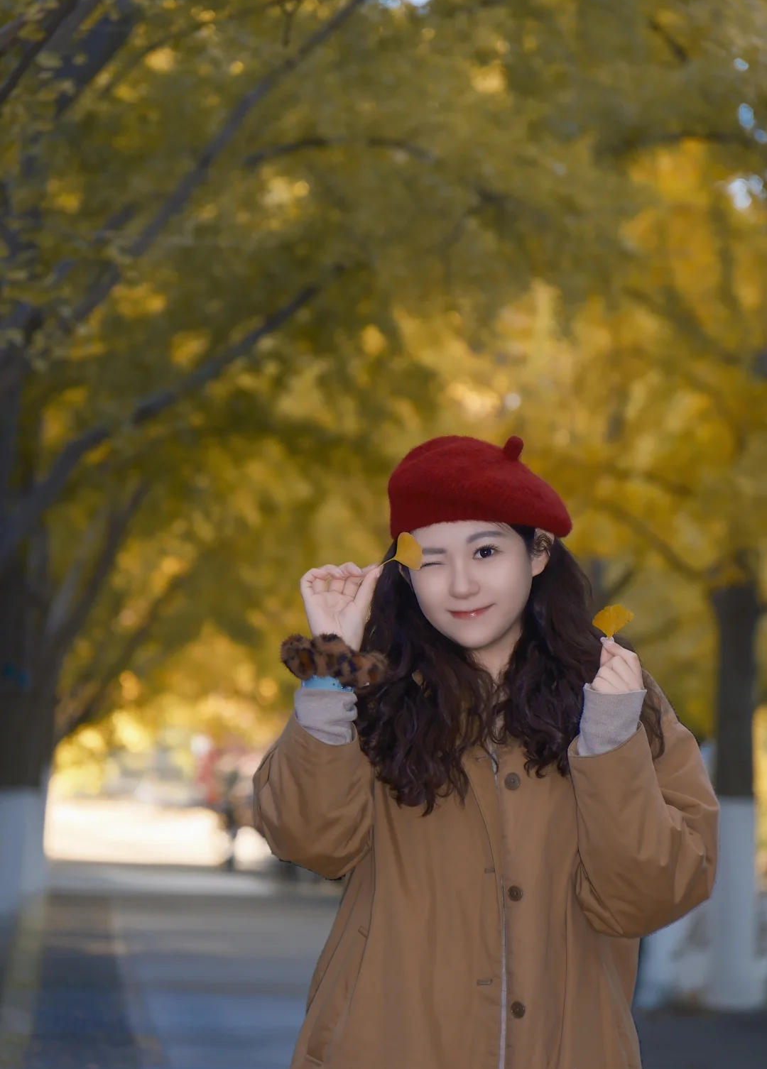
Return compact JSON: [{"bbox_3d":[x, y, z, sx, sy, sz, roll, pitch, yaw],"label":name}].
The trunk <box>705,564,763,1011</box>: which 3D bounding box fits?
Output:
[{"bbox_3d":[1.852,1.349,17.700,0.280,2.330,0.280,0,-4,0],"label":"trunk"}]

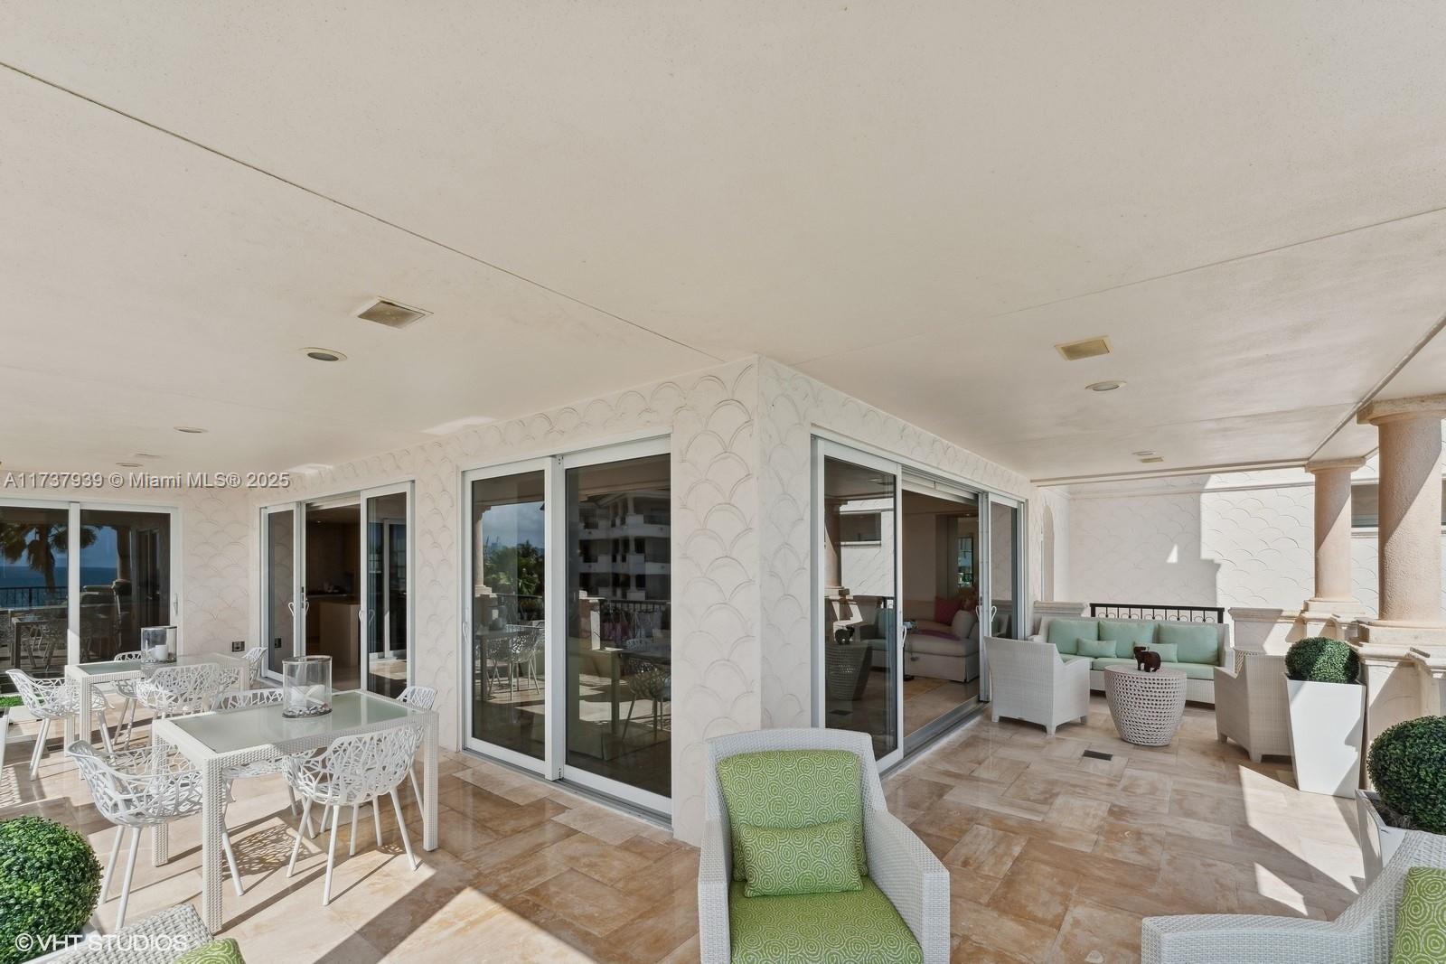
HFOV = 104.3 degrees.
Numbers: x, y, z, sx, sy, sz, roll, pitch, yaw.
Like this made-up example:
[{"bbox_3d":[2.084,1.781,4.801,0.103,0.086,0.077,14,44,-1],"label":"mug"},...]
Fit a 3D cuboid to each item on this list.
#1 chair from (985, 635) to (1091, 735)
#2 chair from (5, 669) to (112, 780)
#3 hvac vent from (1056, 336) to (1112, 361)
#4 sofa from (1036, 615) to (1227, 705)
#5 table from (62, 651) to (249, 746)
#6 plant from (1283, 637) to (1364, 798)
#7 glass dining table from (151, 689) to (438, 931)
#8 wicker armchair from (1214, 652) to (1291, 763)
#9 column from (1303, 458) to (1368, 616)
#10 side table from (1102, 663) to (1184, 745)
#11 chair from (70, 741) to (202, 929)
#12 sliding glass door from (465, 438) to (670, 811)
[{"bbox_3d":[3.139,1.971,5.580,0.700,0.840,0.690,3,-5,-35],"label":"chair"},{"bbox_3d":[-5.098,1.806,4.329,0.570,0.810,0.560,-3,-5,38],"label":"chair"},{"bbox_3d":[1.867,-0.668,2.903,0.220,0.030,0.270,-3,-5,38],"label":"hvac vent"},{"bbox_3d":[4.821,2.133,6.781,1.900,0.860,0.840,-3,-5,36],"label":"sofa"},{"bbox_3d":[-4.678,1.882,4.665,0.940,0.755,0.940,-3,-5,38],"label":"table"},{"bbox_3d":[4.226,1.636,3.980,0.380,1.050,0.380,-3,-5,38],"label":"plant"},{"bbox_3d":[-2.257,1.643,3.001,0.940,0.755,0.940,-3,-5,38],"label":"glass dining table"},{"bbox_3d":[4.647,1.852,4.750,0.680,0.840,0.680,-1,-4,12],"label":"wicker armchair"},{"bbox_3d":[6.596,0.594,6.052,0.410,1.650,0.410,-3,-5,38],"label":"column"},{"bbox_3d":[3.826,2.025,5.088,0.600,0.590,0.600,-3,-5,38],"label":"side table"},{"bbox_3d":[-2.636,1.562,2.626,0.570,0.810,0.560,-3,-5,38],"label":"chair"},{"bbox_3d":[-1.252,0.989,4.103,2.300,2.340,0.140,-3,-5,36],"label":"sliding glass door"}]

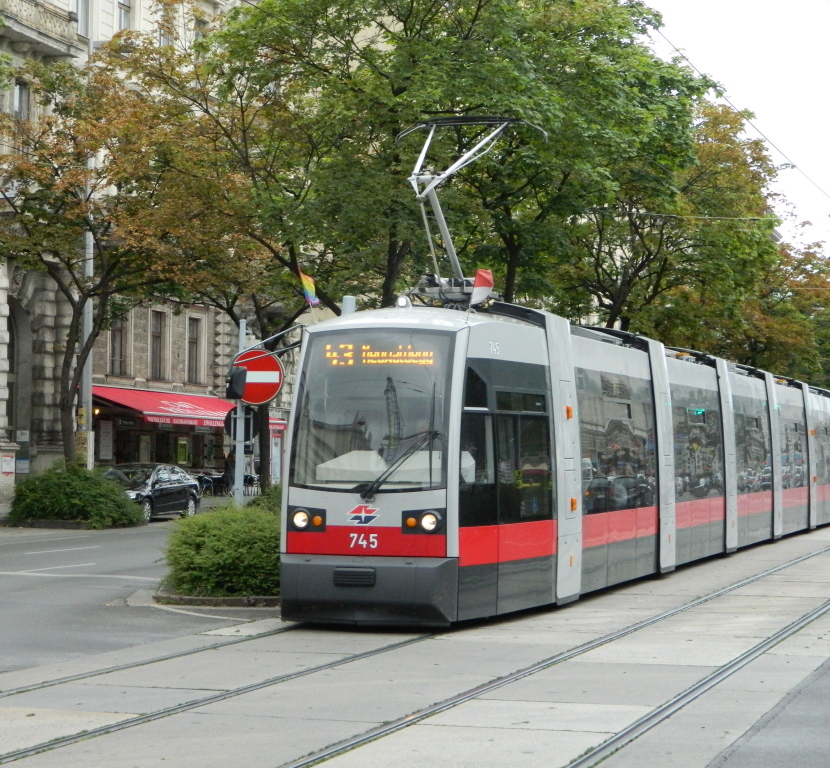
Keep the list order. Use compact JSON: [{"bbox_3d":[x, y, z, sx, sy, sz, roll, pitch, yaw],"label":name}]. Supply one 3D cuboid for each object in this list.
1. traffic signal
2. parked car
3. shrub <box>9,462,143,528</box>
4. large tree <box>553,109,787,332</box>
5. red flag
[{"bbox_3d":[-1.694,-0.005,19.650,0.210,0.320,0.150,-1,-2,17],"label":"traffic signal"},{"bbox_3d":[-6.973,2.788,53.336,1.780,1.460,4.550,-1,-2,17],"label":"parked car"},{"bbox_3d":[-7.985,2.582,48.701,2.200,1.450,2.800,-1,-2,17],"label":"shrub"},{"bbox_3d":[5.858,-1.655,48.750,5.700,10.000,5.700,-1,-2,17],"label":"large tree"},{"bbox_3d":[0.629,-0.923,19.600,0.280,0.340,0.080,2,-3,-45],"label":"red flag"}]

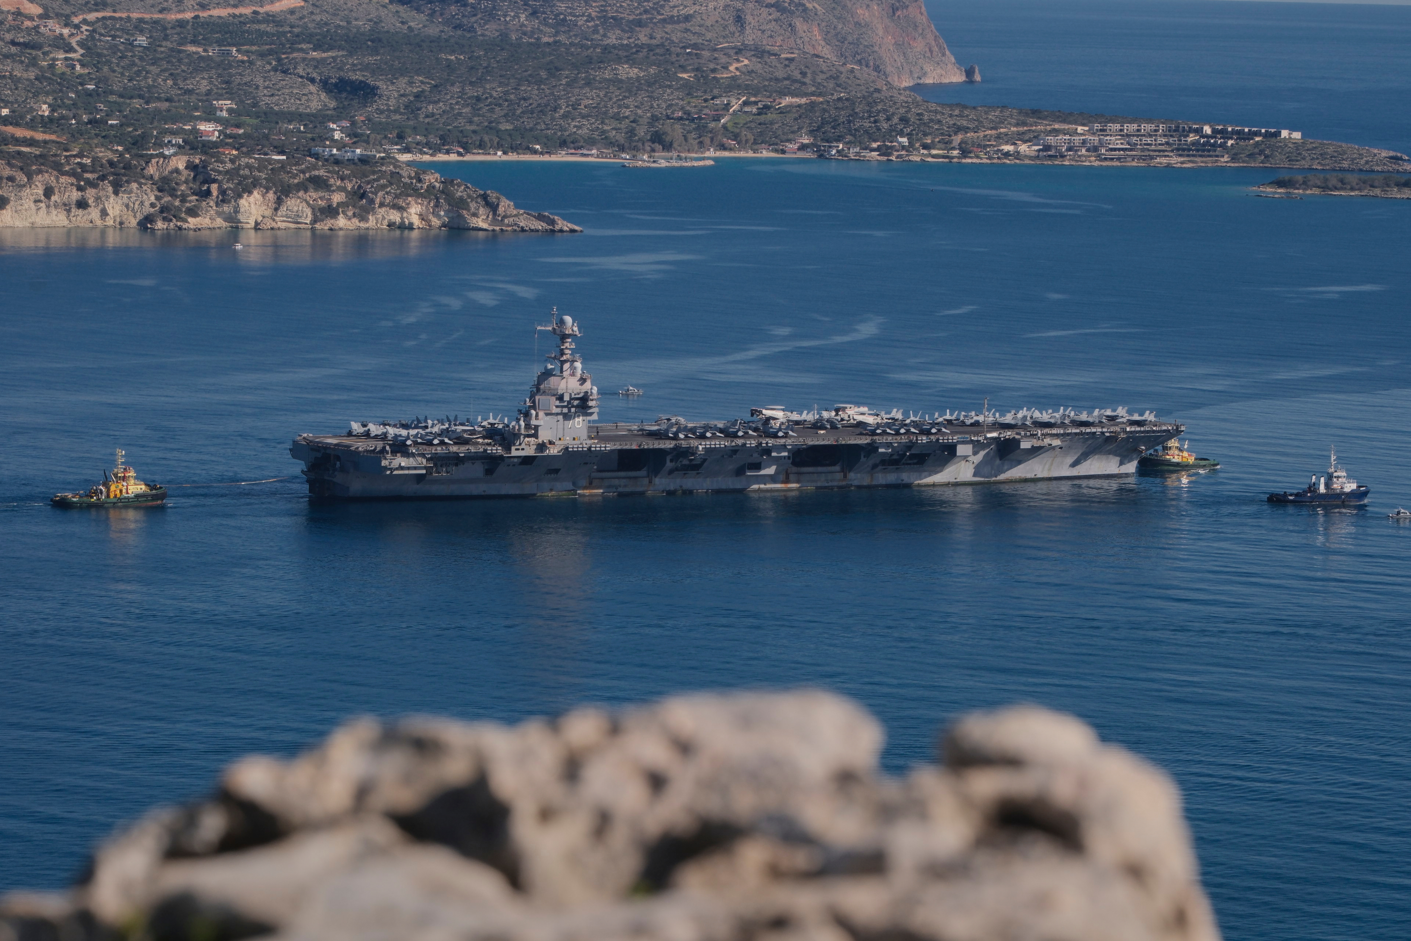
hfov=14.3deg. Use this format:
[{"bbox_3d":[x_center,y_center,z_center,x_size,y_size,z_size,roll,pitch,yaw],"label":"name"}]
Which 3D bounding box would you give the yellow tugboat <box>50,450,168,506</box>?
[{"bbox_3d":[-194.718,2.297,1828.539,35.500,17.700,11.500,-1,6,-22],"label":"yellow tugboat"}]

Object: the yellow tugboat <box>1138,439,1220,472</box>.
[{"bbox_3d":[173.042,-7.520,2049.731,31.000,14.500,10.500,-1,6,-22],"label":"yellow tugboat"}]

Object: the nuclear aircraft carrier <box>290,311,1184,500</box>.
[{"bbox_3d":[18.536,-27.060,1948.470,335.000,64.500,78.000,-1,6,-29],"label":"nuclear aircraft carrier"}]

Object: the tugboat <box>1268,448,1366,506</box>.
[{"bbox_3d":[212.517,1.982,1934.022,35.500,19.000,10.500,-1,6,-20],"label":"tugboat"}]

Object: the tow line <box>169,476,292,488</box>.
[{"bbox_3d":[-155.430,3.264,1855.654,46.000,3.300,0.400,-1,6,-24],"label":"tow line"}]

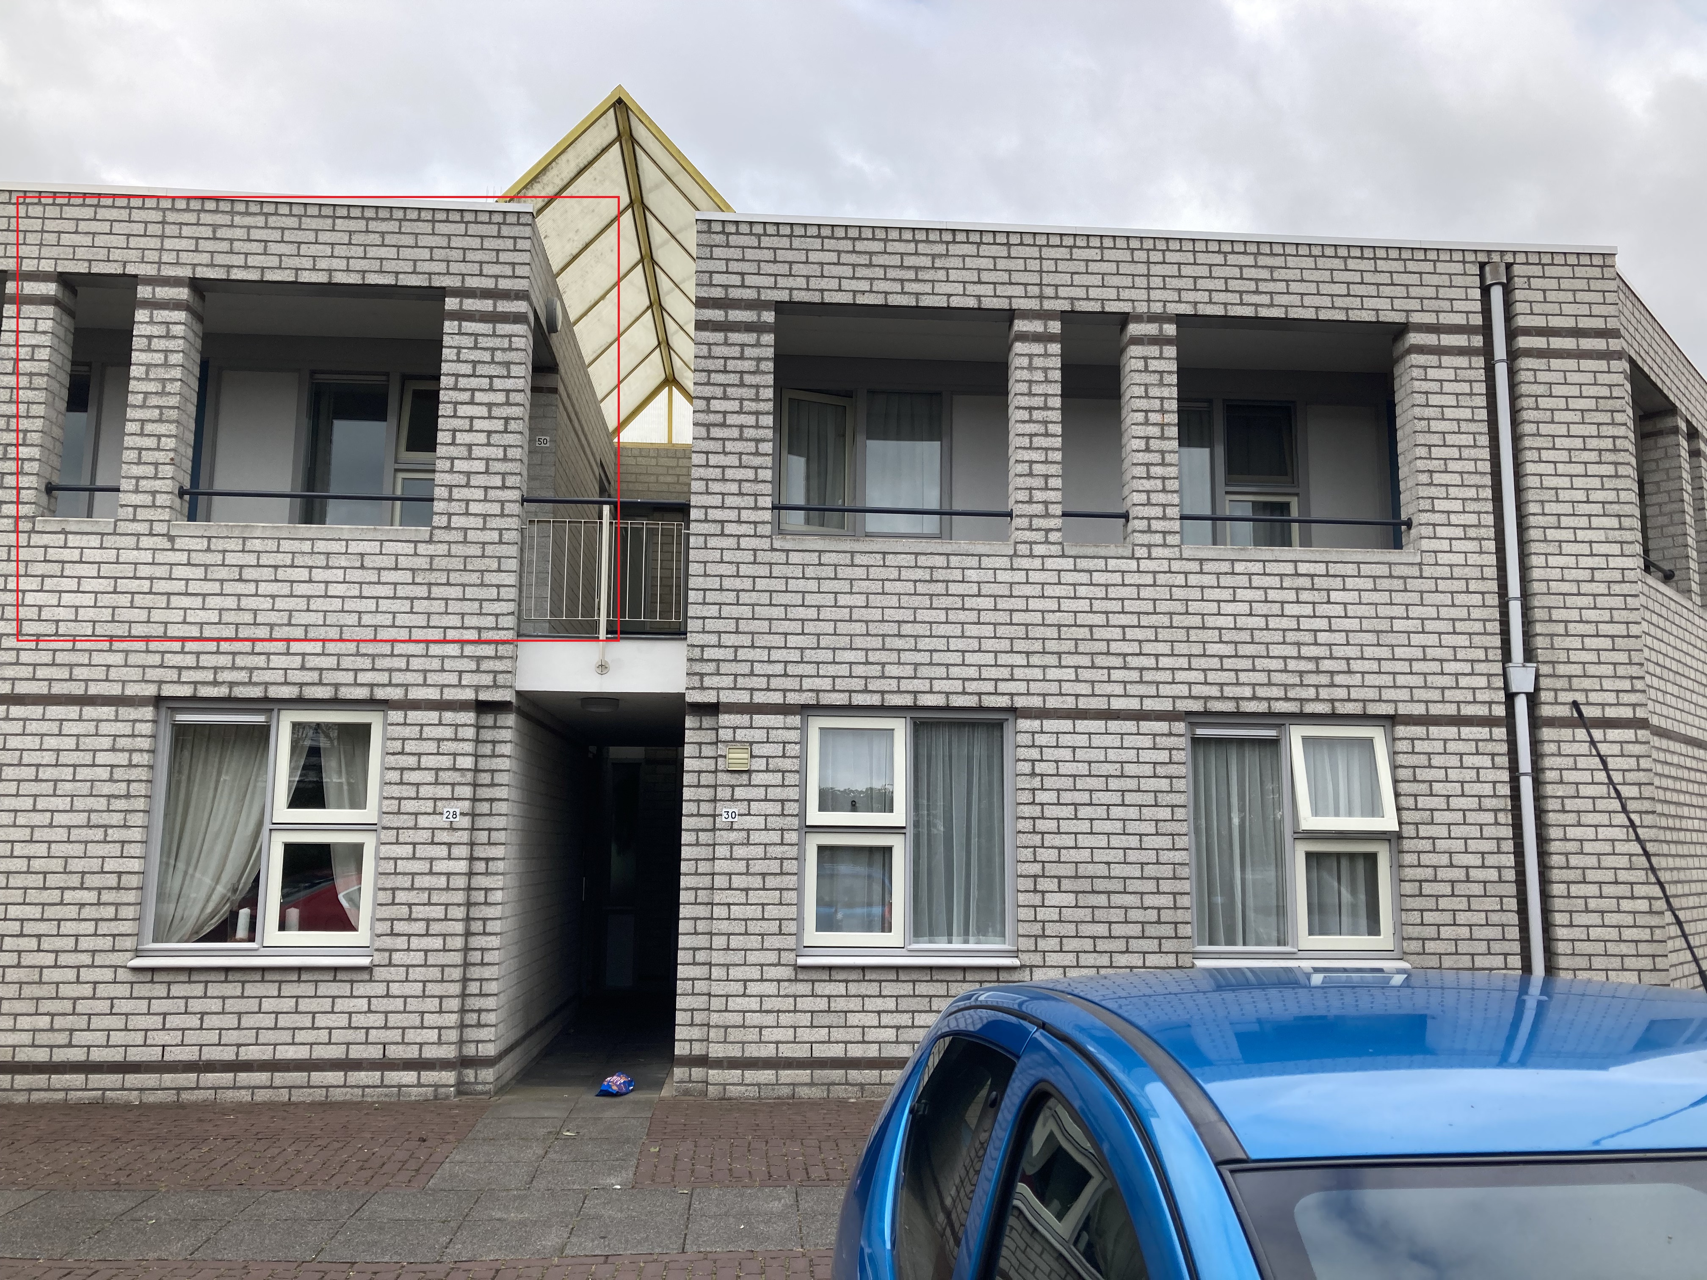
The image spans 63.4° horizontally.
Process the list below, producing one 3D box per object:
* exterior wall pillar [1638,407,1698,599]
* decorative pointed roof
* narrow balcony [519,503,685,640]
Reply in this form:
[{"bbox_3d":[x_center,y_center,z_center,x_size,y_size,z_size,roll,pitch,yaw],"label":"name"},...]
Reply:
[{"bbox_3d":[7.059,-1.130,11.960,0.320,1.670,0.350,-7,-11,41],"label":"exterior wall pillar"},{"bbox_3d":[-1.859,-3.016,12.652,1.600,0.940,6.000,1,-8,-4],"label":"decorative pointed roof"},{"bbox_3d":[-1.679,-0.477,9.346,1.120,0.950,0.090,1,-8,-4],"label":"narrow balcony"}]

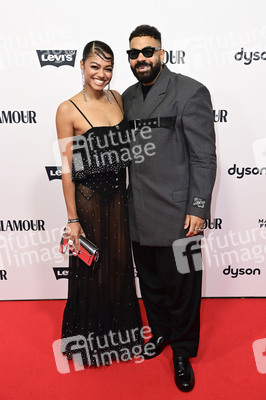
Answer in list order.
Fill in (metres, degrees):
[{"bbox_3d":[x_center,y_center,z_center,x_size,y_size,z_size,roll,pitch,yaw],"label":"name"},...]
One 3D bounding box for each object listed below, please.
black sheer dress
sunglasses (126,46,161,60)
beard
[{"bbox_3d":[-0.187,0.210,2.426,0.460,1.530,0.380,-7,18,-19],"label":"black sheer dress"},{"bbox_3d":[0.062,-0.715,2.062,0.143,0.049,0.143,-2,14,20],"label":"sunglasses"},{"bbox_3d":[0.067,-0.630,2.071,0.146,0.117,0.112,-2,14,20],"label":"beard"}]

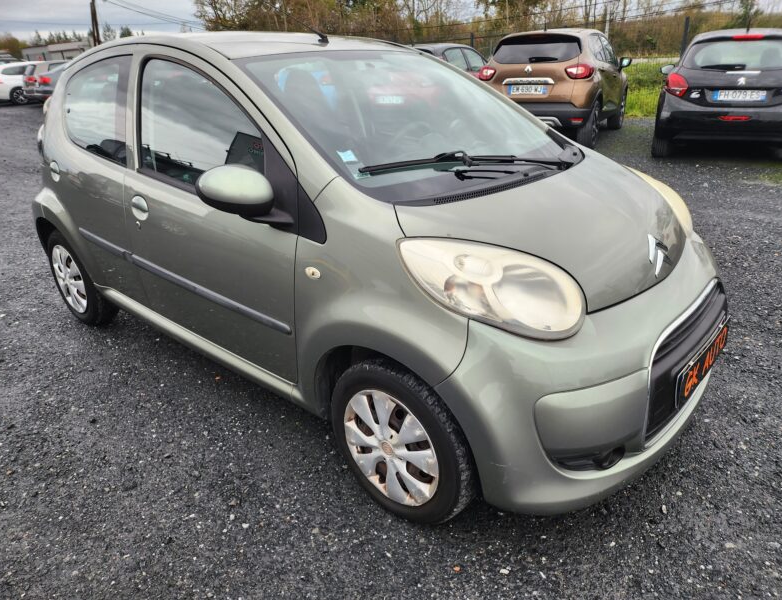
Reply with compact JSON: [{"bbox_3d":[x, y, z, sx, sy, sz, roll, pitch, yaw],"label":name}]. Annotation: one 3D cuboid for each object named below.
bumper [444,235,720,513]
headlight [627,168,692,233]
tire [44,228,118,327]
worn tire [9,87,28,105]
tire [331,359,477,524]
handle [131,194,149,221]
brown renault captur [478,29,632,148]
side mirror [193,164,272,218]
[{"bbox_3d":[0.825,0.157,1.904,0.500,0.570,1.580,18,29,37],"label":"bumper"},{"bbox_3d":[1.036,-0.382,2.324,0.460,0.250,0.280,18,29,37],"label":"headlight"},{"bbox_3d":[-1.752,-0.129,3.143,0.550,0.550,0.160,18,29,37],"label":"tire"},{"bbox_3d":[-13.841,-7.598,20.700,0.210,0.640,0.640,14,27,31],"label":"worn tire"},{"bbox_3d":[0.034,0.437,1.740,0.550,0.550,0.160,18,30,38],"label":"tire"},{"bbox_3d":[-1.004,-0.370,2.221,0.140,0.105,0.045,18,29,37],"label":"handle"},{"bbox_3d":[2.752,-3.500,8.986,1.800,1.560,4.120,12,26,26],"label":"brown renault captur"},{"bbox_3d":[-0.457,-0.316,1.637,0.170,0.165,0.200,18,29,37],"label":"side mirror"}]

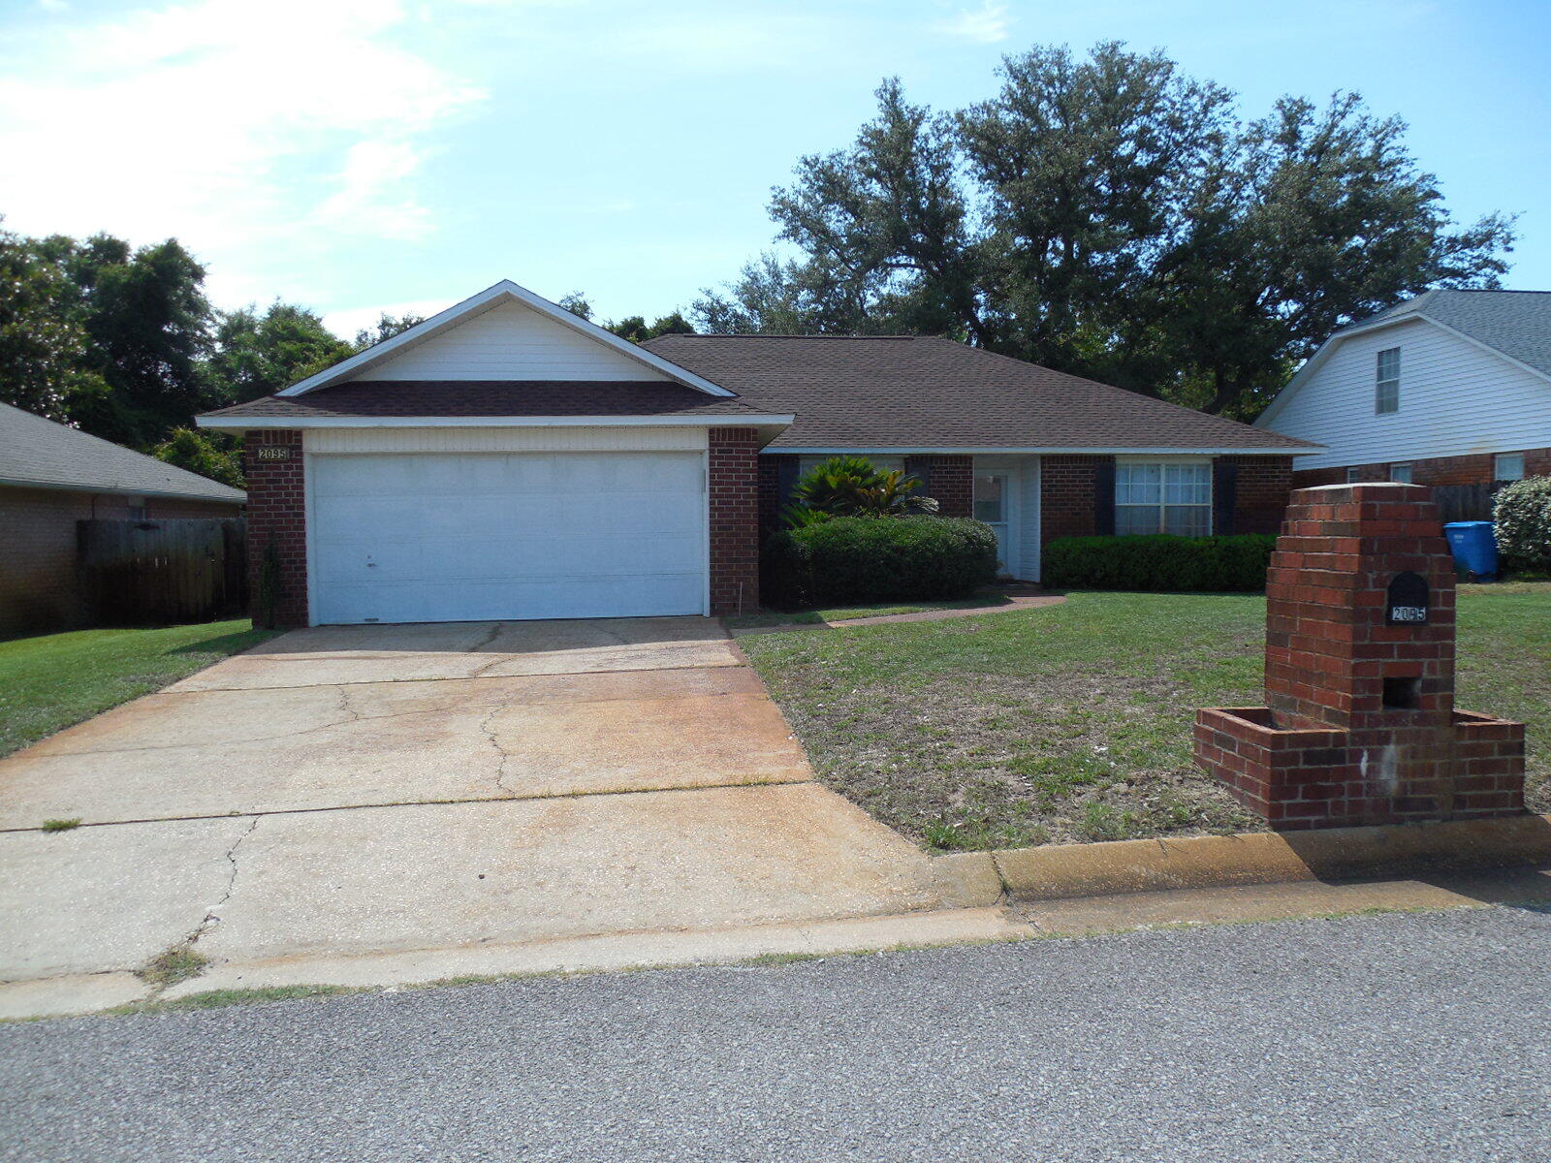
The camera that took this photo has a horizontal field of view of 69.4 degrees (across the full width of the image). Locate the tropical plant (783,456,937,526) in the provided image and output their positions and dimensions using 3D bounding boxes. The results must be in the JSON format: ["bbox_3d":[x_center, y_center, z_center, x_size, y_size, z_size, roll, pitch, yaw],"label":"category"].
[{"bbox_3d":[1.407,-0.914,18.424,2.561,2.289,2.200,-1,3,-6],"label":"tropical plant"}]

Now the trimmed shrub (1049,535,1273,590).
[{"bbox_3d":[6.797,-0.333,19.530,4.499,0.982,1.080,-1,3,-6],"label":"trimmed shrub"}]

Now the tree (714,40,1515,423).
[{"bbox_3d":[10.756,-8.957,36.691,26.556,17.027,22.000,-1,3,-6],"label":"tree"}]

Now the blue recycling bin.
[{"bbox_3d":[13.057,-0.554,20.900,0.680,1.120,0.800,-1,3,-6],"label":"blue recycling bin"}]

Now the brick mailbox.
[{"bbox_3d":[2.880,0.313,5.594,1.282,1.627,0.735,-1,3,-7],"label":"brick mailbox"}]

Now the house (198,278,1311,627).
[{"bbox_3d":[0.931,-2.588,22.220,17.219,5.368,16.389,-1,3,-6],"label":"house"}]

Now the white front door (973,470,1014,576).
[{"bbox_3d":[4.005,-1.078,20.960,0.920,2.000,0.100,-1,3,-6],"label":"white front door"}]

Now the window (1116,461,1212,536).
[{"bbox_3d":[6.980,-1.479,20.173,1.813,1.370,0.120,-1,3,-6],"label":"window"}]

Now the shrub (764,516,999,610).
[{"bbox_3d":[1.678,-0.381,17.619,3.740,1.312,1.500,-1,3,-6],"label":"shrub"}]

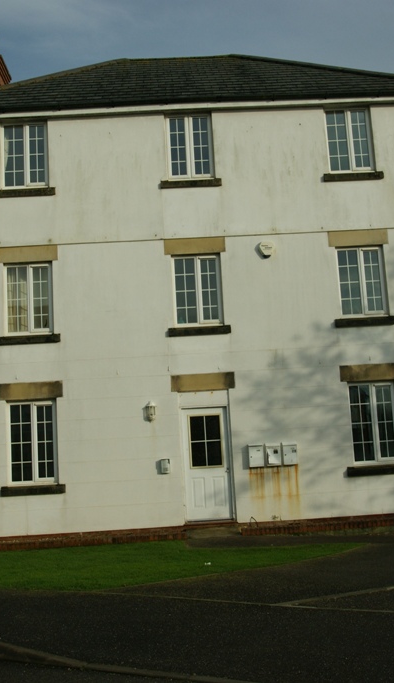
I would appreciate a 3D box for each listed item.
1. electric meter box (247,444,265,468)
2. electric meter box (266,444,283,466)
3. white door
[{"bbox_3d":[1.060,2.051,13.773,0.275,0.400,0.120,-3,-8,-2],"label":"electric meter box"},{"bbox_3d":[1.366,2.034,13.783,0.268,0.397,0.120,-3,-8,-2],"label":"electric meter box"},{"bbox_3d":[0.186,2.206,13.896,0.827,2.039,0.090,-3,-8,-2],"label":"white door"}]

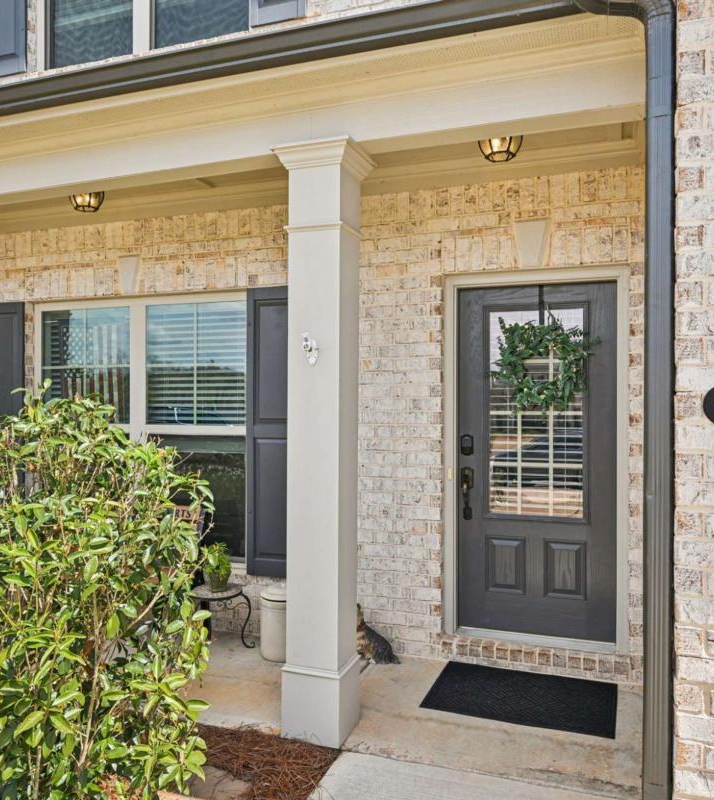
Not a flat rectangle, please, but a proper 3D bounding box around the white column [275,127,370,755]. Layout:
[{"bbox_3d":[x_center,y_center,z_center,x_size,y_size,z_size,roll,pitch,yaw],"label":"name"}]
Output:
[{"bbox_3d":[-0.162,0.202,3.121,0.370,2.670,0.370,0,0,19],"label":"white column"}]

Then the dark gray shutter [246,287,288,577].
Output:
[{"bbox_3d":[-0.524,0.205,4.281,0.405,1.870,0.035,0,0,19],"label":"dark gray shutter"}]

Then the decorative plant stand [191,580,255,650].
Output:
[{"bbox_3d":[-0.888,1.361,4.095,0.430,0.360,0.420,0,0,19],"label":"decorative plant stand"}]

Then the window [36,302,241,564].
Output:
[{"bbox_3d":[-1.558,0.176,4.689,1.765,1.800,0.090,0,0,19],"label":"window"}]

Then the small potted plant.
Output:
[{"bbox_3d":[-0.850,1.036,4.067,0.170,0.285,0.170,0,0,0],"label":"small potted plant"}]

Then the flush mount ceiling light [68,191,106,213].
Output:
[{"bbox_3d":[-1.687,-1.288,4.210,0.260,0.170,0.260,0,0,19],"label":"flush mount ceiling light"}]

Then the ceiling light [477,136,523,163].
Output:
[{"bbox_3d":[0.725,-1.307,3.383,0.260,0.170,0.260,0,0,19],"label":"ceiling light"}]

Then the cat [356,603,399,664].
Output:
[{"bbox_3d":[0.101,1.371,3.956,0.350,0.340,0.170,0,0,19],"label":"cat"}]

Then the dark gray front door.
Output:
[{"bbox_3d":[1.025,0.343,3.844,0.890,2.020,0.060,0,0,19],"label":"dark gray front door"}]

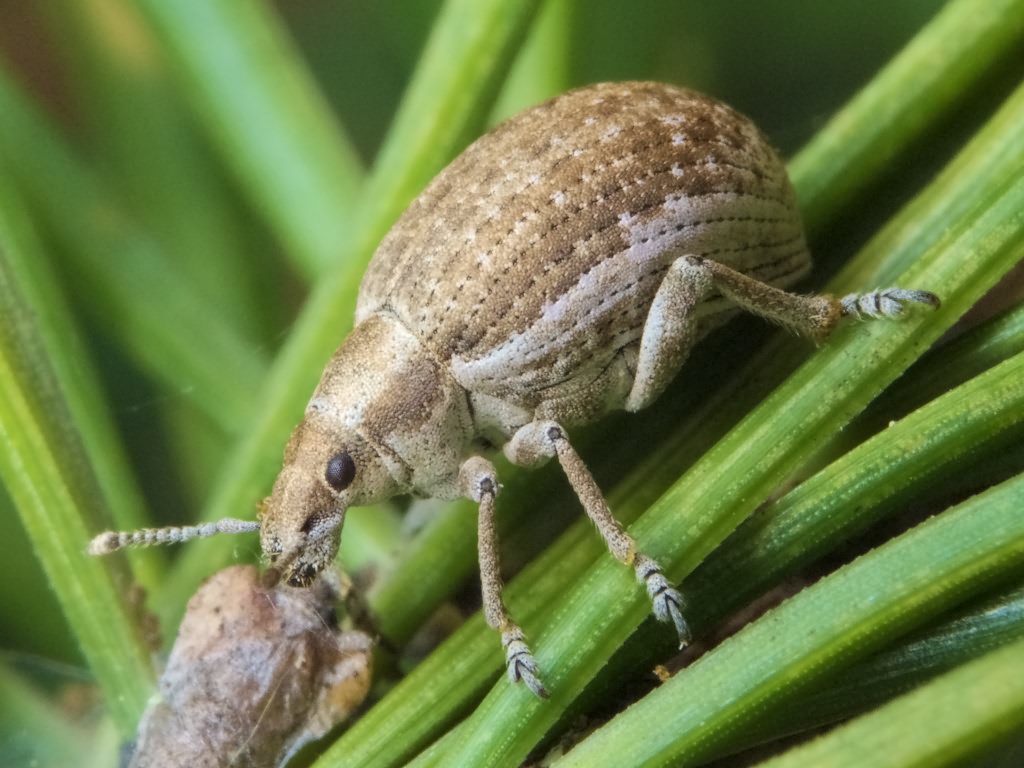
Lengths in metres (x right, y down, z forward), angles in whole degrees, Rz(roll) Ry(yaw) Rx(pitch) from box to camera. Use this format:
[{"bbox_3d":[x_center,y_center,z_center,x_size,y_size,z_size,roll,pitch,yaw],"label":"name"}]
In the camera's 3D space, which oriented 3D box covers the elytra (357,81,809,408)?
[{"bbox_3d":[0.001,-0.002,0.024,0.006,0.003,0.004,-19,25,-25],"label":"elytra"}]

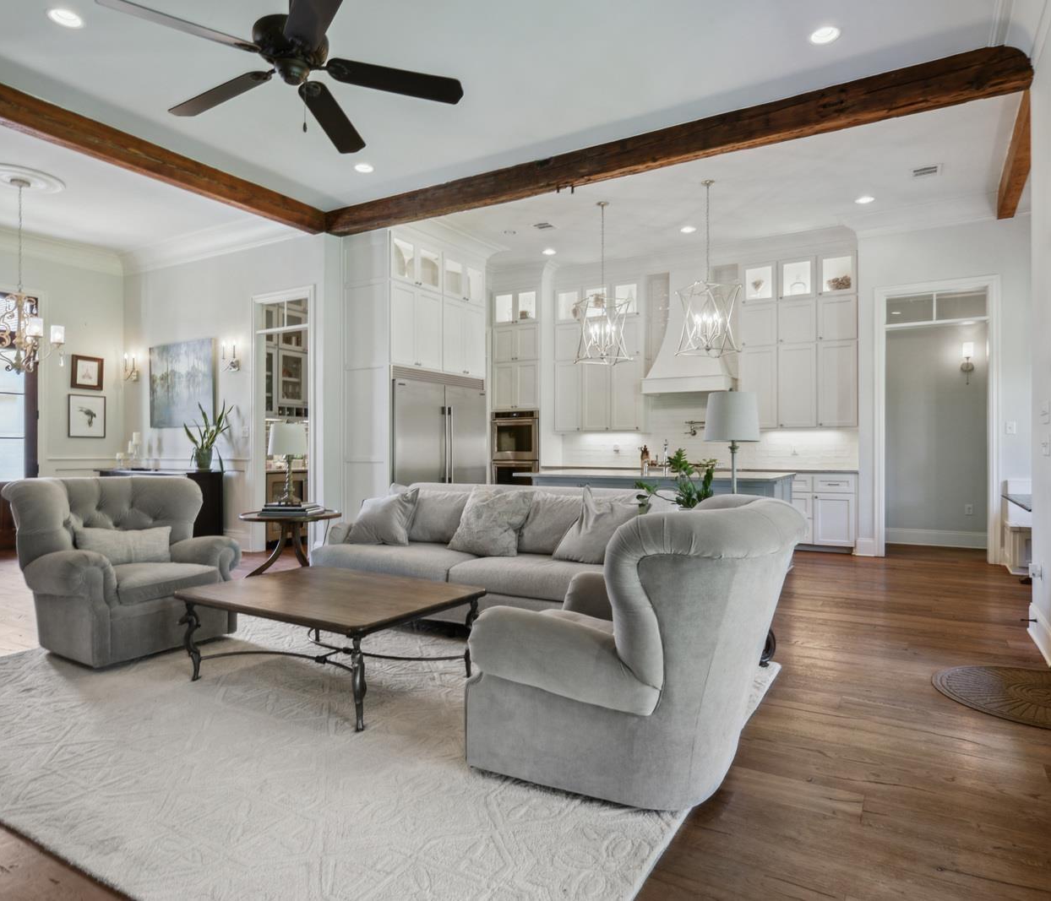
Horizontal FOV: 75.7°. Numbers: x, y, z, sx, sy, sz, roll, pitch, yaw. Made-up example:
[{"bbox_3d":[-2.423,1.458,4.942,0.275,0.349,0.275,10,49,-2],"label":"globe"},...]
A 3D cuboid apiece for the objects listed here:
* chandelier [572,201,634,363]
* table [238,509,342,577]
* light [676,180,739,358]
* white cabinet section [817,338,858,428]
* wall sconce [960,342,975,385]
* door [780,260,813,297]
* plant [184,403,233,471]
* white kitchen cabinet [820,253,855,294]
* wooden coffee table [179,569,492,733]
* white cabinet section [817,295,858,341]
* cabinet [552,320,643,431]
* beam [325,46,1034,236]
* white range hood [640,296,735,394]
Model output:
[{"bbox_3d":[0.795,-1.718,6.904,0.450,1.627,0.450,0,0,30],"label":"chandelier"},{"bbox_3d":[-1.895,0.830,5.450,0.820,0.630,0.820,0,0,30],"label":"table"},{"bbox_3d":[1.719,-1.726,6.364,0.455,1.616,0.455,0,0,43],"label":"light"},{"bbox_3d":[3.732,-0.789,8.060,0.421,0.999,0.330,0,0,30],"label":"white cabinet section"},{"bbox_3d":[5.172,-1.018,7.899,0.140,0.490,0.140,0,0,30],"label":"wall sconce"},{"bbox_3d":[3.274,-2.076,8.164,0.382,0.397,0.050,0,0,30],"label":"door"},{"bbox_3d":[-3.657,-0.170,7.800,0.470,0.770,0.410,0,0,30],"label":"plant"},{"bbox_3d":[3.658,-2.020,7.876,0.390,0.410,0.330,0,0,30],"label":"white kitchen cabinet"},{"bbox_3d":[-0.939,0.919,3.343,1.220,0.435,0.900,0,0,30],"label":"wooden coffee table"},{"bbox_3d":[3.732,-1.548,8.060,0.421,0.501,0.330,0,0,30],"label":"white cabinet section"},{"bbox_3d":[1.048,-1.020,9.405,1.320,1.490,0.340,0,0,30],"label":"cabinet"},{"bbox_3d":[0.530,-2.373,5.632,5.978,0.243,0.186,0,0,30],"label":"beam"},{"bbox_3d":[2.087,-1.324,8.557,1.044,1.217,0.633,0,0,30],"label":"white range hood"}]

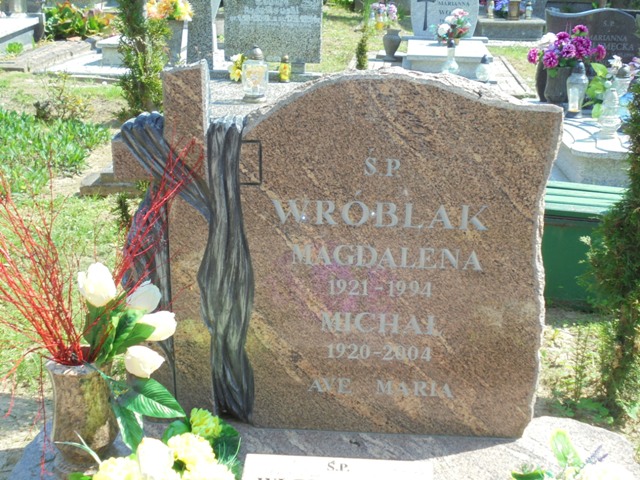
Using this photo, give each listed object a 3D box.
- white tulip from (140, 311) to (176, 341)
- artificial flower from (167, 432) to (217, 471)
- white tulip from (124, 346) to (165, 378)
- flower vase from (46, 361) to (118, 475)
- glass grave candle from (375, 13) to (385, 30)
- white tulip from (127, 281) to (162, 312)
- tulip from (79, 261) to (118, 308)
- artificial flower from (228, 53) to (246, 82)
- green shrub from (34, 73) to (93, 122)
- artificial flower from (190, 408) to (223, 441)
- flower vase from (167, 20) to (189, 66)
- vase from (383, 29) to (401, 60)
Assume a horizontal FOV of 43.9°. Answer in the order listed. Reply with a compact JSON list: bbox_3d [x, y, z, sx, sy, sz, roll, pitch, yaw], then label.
[{"bbox_3d":[-0.321,0.169,1.570,0.070,0.058,0.060,2,21,0],"label":"white tulip"},{"bbox_3d":[-0.246,0.408,1.520,0.092,0.070,0.085,2,21,0],"label":"artificial flower"},{"bbox_3d":[-0.347,0.240,1.570,0.072,0.062,0.062,2,21,0],"label":"white tulip"},{"bbox_3d":[-0.502,0.365,1.667,0.140,0.252,0.140,2,21,0],"label":"flower vase"},{"bbox_3d":[0.943,-3.463,12.600,0.145,0.265,0.145,2,20,0],"label":"glass grave candle"},{"bbox_3d":[-0.349,0.112,1.580,0.066,0.065,0.060,2,21,0],"label":"white tulip"},{"bbox_3d":[-0.437,0.087,1.560,0.068,0.080,0.066,2,21,0],"label":"tulip"},{"bbox_3d":[-0.571,-1.193,5.500,0.125,0.200,0.125,2,21,0],"label":"artificial flower"},{"bbox_3d":[-2.000,-1.111,6.200,0.440,0.380,0.420,2,21,0],"label":"green shrub"},{"bbox_3d":[-0.234,0.381,1.640,0.062,0.058,0.060,2,21,0],"label":"artificial flower"},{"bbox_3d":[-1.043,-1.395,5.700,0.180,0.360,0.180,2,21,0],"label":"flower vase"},{"bbox_3d":[0.743,-2.017,8.200,0.185,0.330,0.185,2,21,0],"label":"vase"}]

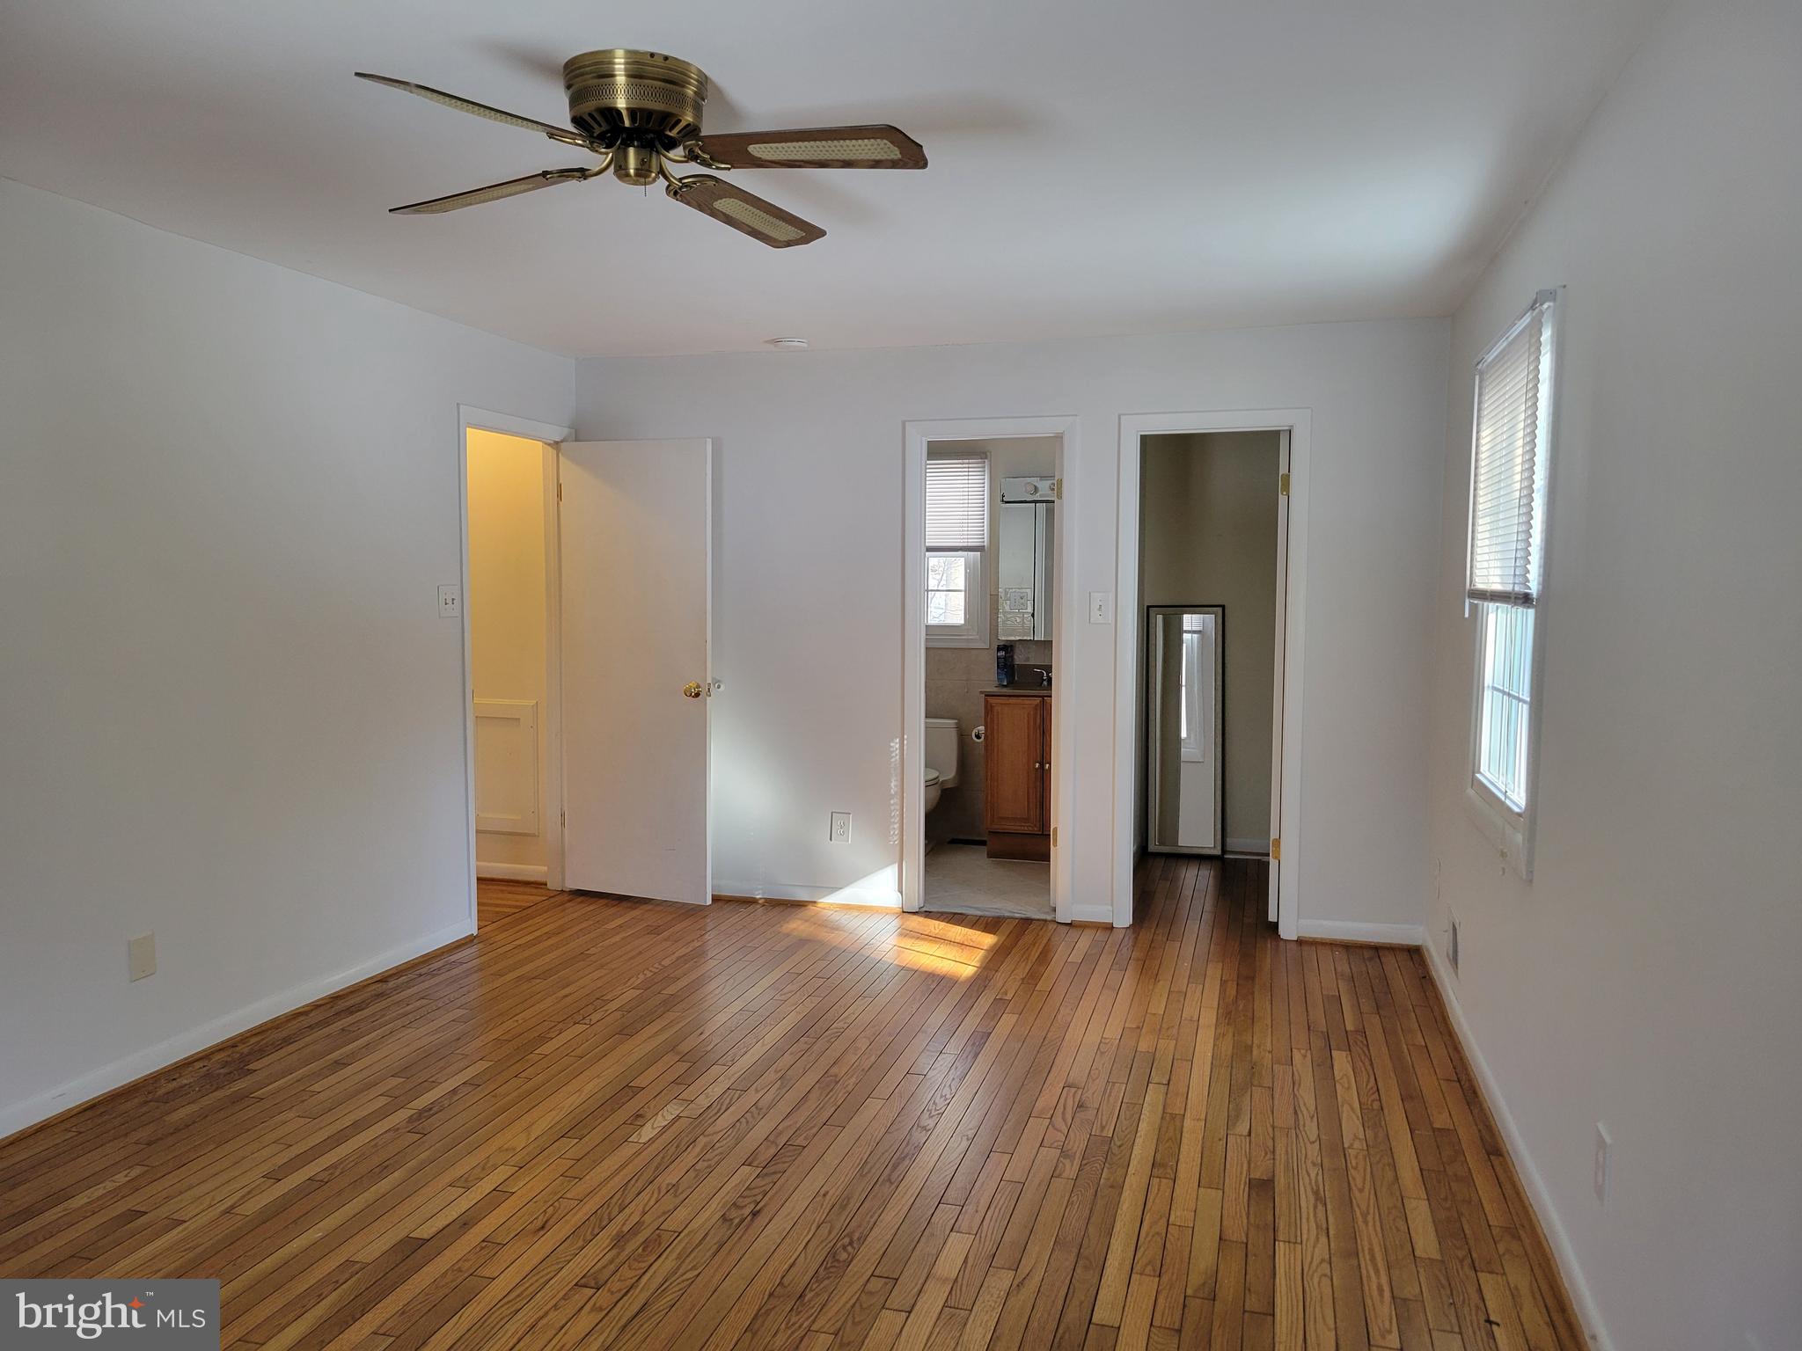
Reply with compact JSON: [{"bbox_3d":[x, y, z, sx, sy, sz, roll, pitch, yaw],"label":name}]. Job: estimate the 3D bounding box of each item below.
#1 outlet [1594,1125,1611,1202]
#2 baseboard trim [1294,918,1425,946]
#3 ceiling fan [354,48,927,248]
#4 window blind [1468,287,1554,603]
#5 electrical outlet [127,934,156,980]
[{"bbox_3d":[1.313,0.914,2.529,0.010,0.120,0.075,1,4,15],"label":"outlet"},{"bbox_3d":[1.842,1.032,5.406,0.492,0.090,0.020,1,4,15],"label":"baseboard trim"},{"bbox_3d":[-0.528,-1.078,2.692,1.270,0.220,1.270,3,5,28],"label":"ceiling fan"},{"bbox_3d":[1.599,-0.550,3.576,0.050,0.720,0.940,1,4,15],"label":"window blind"},{"bbox_3d":[-2.167,0.807,3.871,0.010,0.120,0.078,1,4,15],"label":"electrical outlet"}]

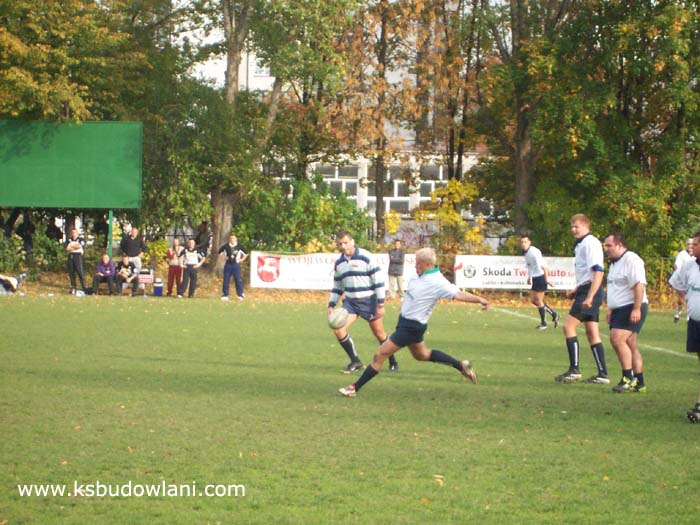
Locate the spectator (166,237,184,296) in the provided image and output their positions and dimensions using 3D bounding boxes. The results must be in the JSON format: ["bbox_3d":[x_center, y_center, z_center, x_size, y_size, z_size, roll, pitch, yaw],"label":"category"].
[{"bbox_3d":[-4.936,0.141,75.500,0.520,1.660,0.380,1,0,0],"label":"spectator"}]

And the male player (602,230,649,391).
[{"bbox_3d":[3.071,0.556,29.700,0.460,1.760,0.560,1,0,-26],"label":"male player"}]

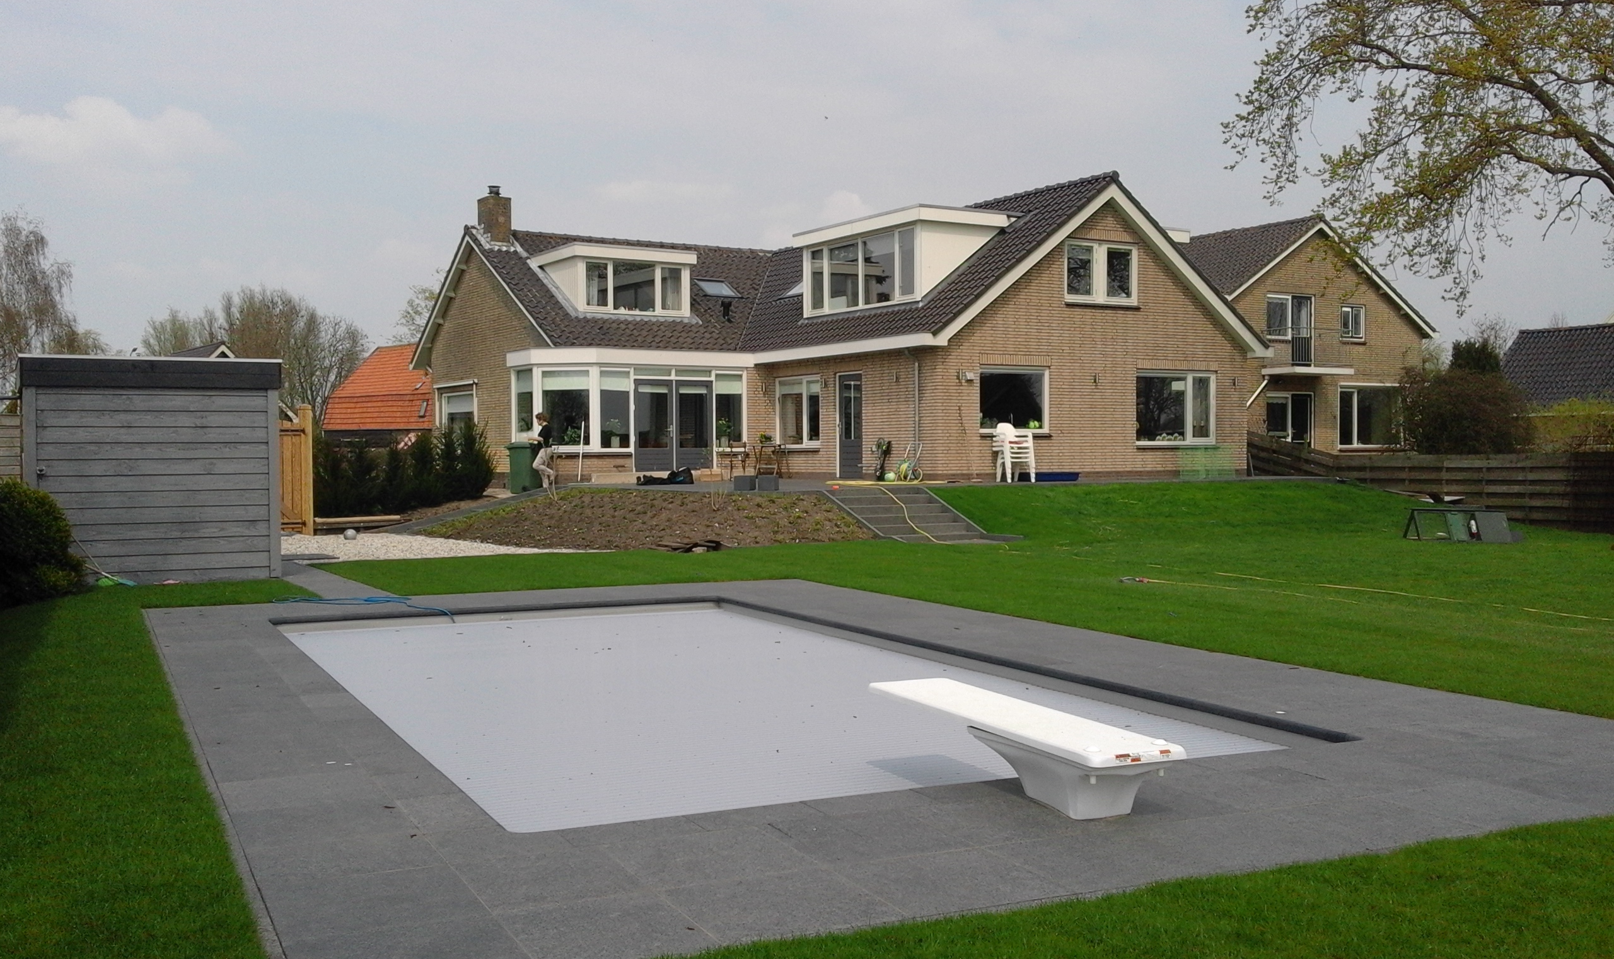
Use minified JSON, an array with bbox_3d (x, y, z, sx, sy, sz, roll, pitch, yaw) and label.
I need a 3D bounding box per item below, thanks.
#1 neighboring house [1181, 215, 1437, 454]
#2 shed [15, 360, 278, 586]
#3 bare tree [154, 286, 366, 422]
[{"bbox_3d":[12.100,-3.700,40.400,8.200,6.900,9.200,-1,1,-30],"label":"neighboring house"},{"bbox_3d":[-7.500,-0.120,15.600,2.530,2.420,2.700,-1,1,-24],"label":"shed"},{"bbox_3d":[-29.100,-5.000,72.000,11.000,10.000,8.500,-1,1,-25],"label":"bare tree"}]

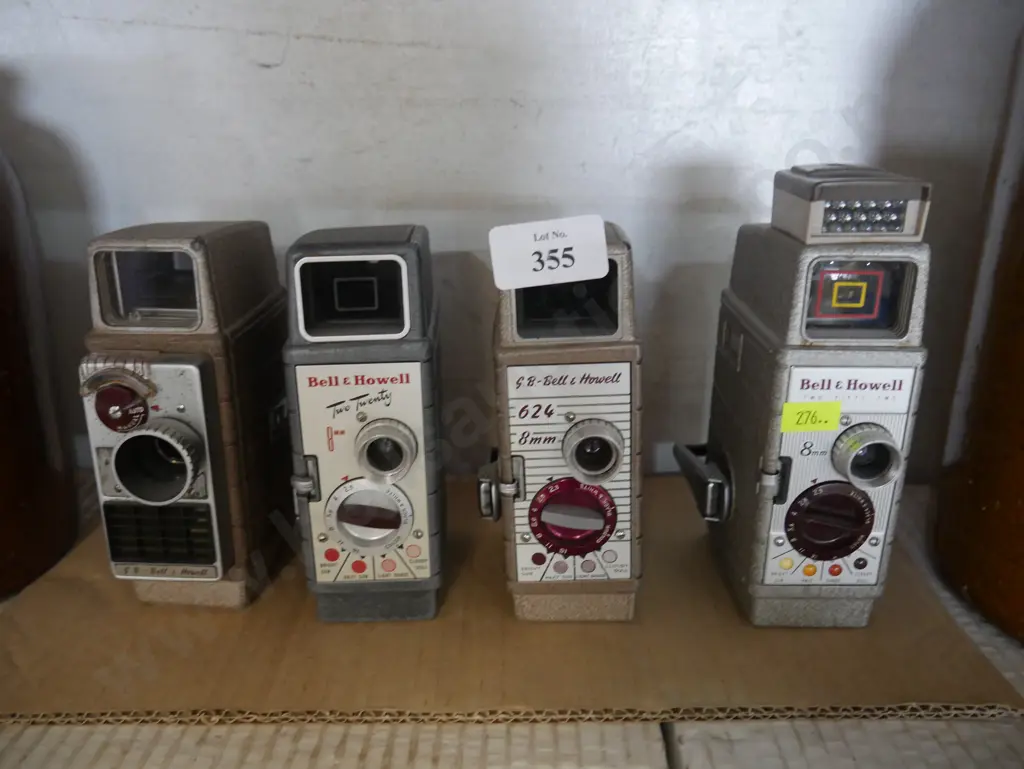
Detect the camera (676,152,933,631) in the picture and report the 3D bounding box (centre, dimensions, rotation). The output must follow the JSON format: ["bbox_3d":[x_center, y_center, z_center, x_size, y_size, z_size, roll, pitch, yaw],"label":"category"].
[{"bbox_3d":[0.108,0.001,0.326,0.068,0.169,0.095,0,19,1],"label":"camera"}]

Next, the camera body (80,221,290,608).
[{"bbox_3d":[-0.130,0.009,0.342,0.054,0.144,0.105,0,19,1],"label":"camera body"}]

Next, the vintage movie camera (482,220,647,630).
[{"bbox_3d":[0.015,0.011,0.334,0.059,0.144,0.093,-1,19,-1],"label":"vintage movie camera"}]

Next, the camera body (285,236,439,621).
[{"bbox_3d":[-0.058,0.012,0.334,0.055,0.144,0.094,-2,19,-4],"label":"camera body"}]

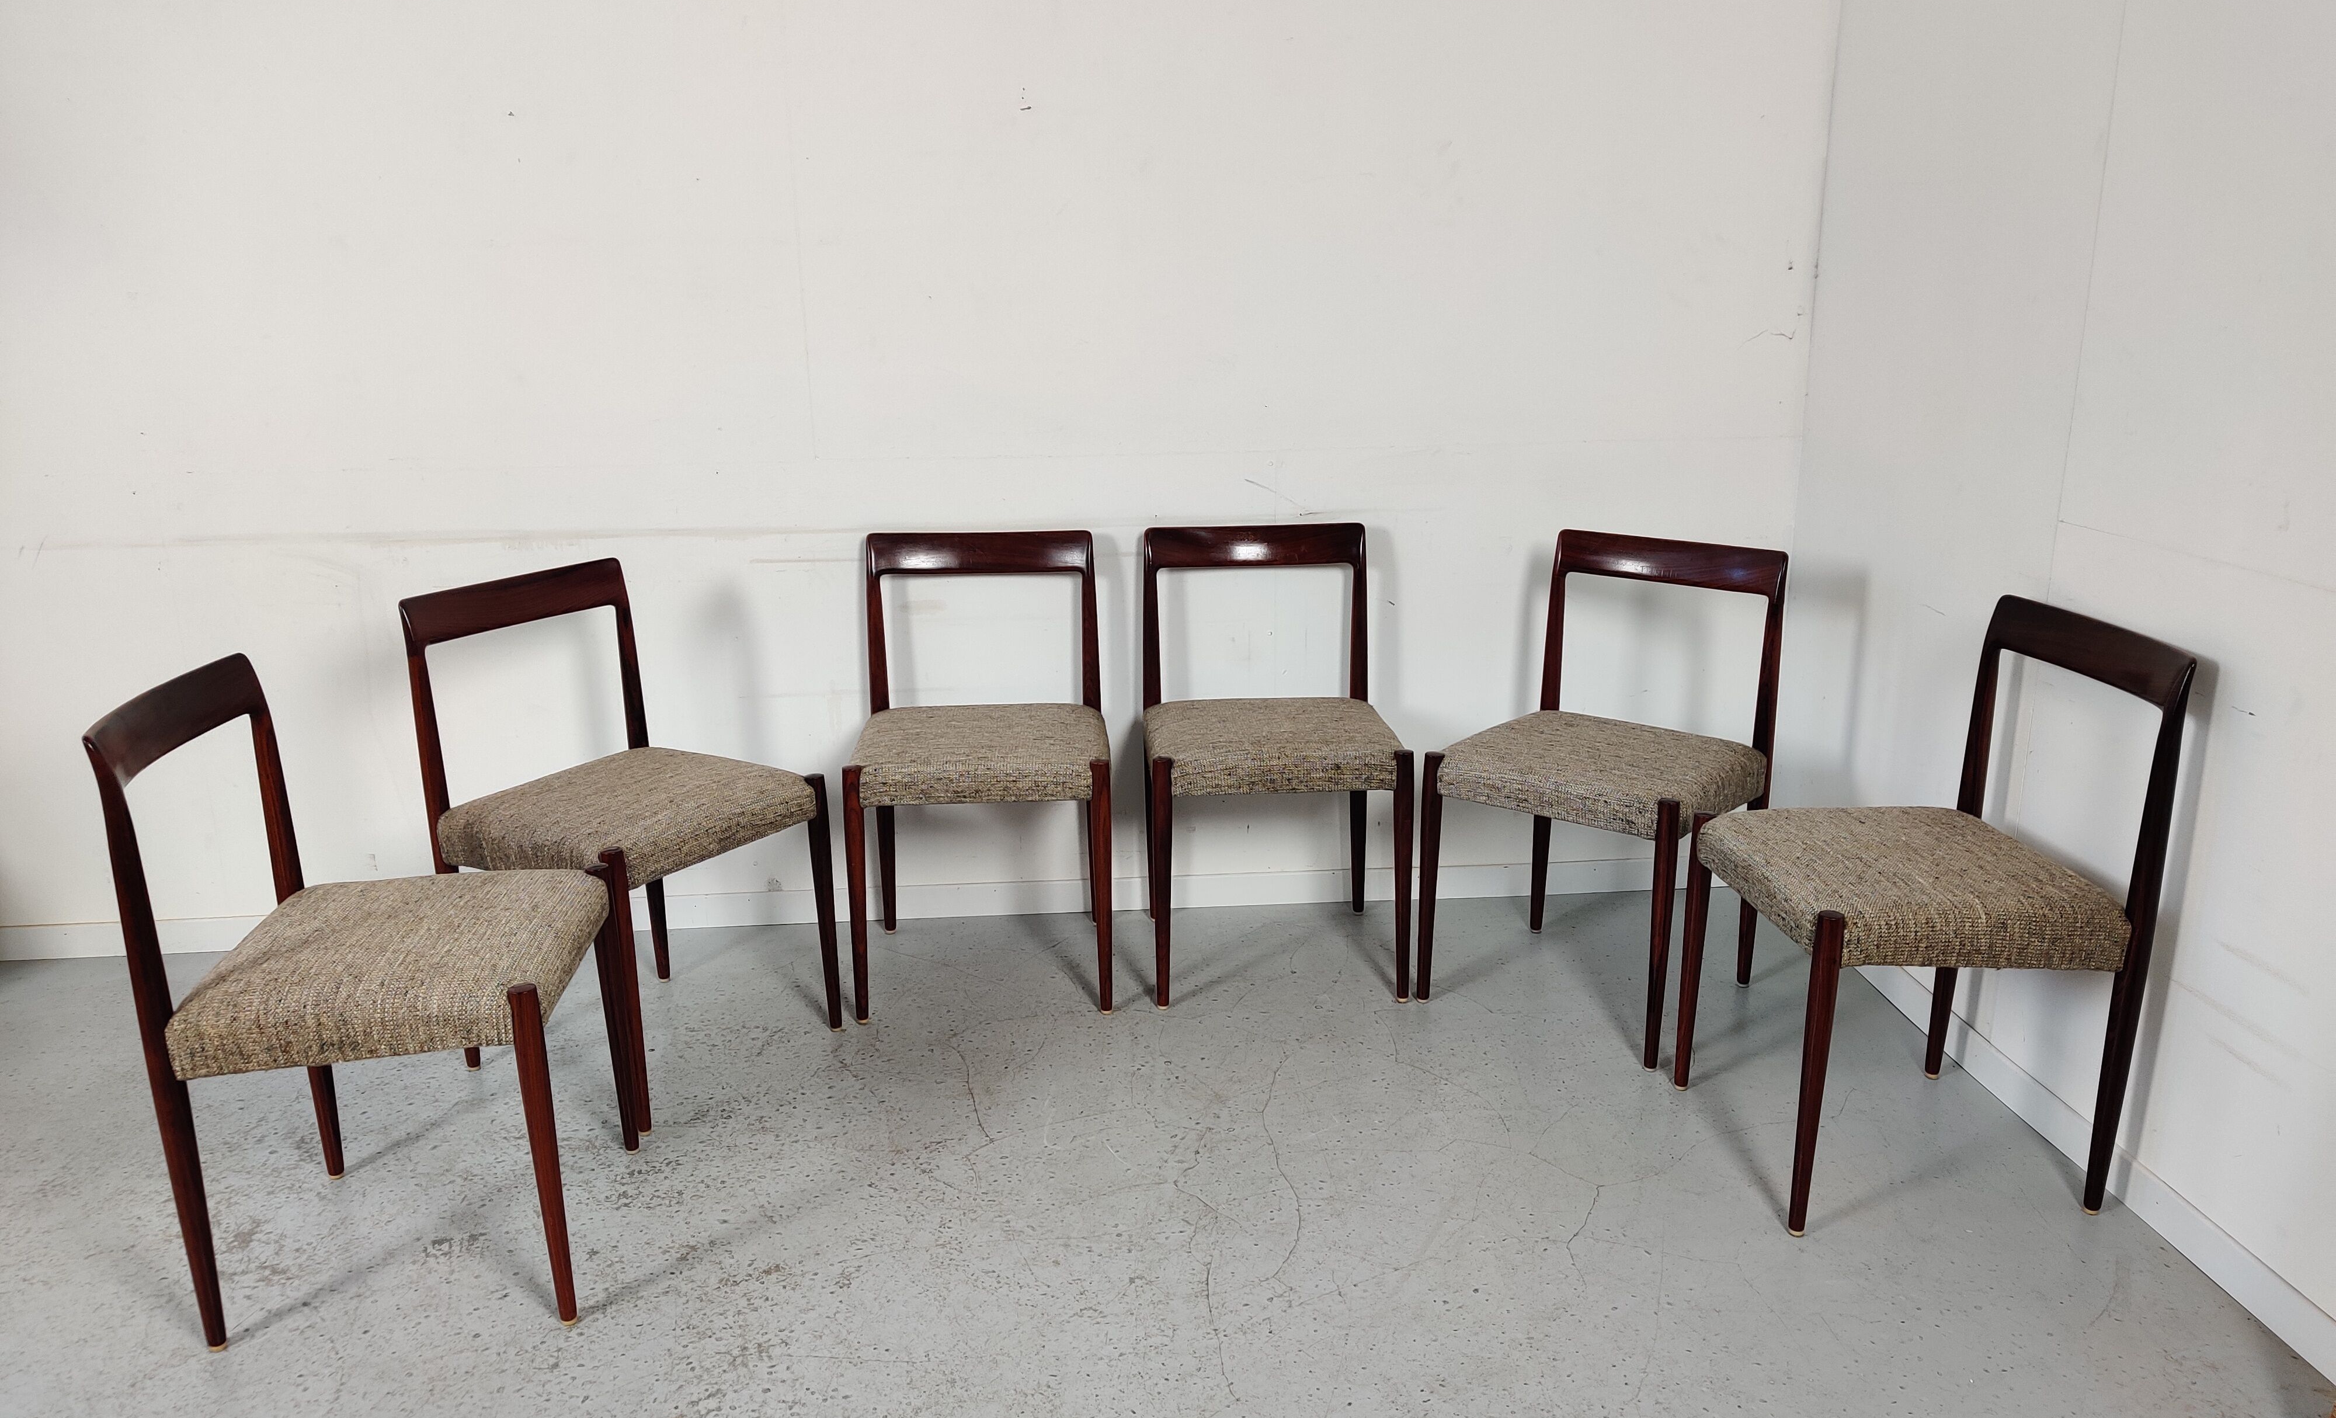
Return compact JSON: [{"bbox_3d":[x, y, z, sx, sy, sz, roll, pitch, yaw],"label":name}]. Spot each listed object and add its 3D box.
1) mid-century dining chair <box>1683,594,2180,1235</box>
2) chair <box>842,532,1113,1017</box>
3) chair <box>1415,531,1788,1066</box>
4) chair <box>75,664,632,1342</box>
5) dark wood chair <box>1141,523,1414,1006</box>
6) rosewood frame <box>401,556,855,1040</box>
[{"bbox_3d":[1.064,0.273,2.611,0.494,0.785,0.462,-2,15,-6],"label":"mid-century dining chair"},{"bbox_3d":[-0.335,0.104,3.323,0.462,0.785,0.494,-1,15,-3],"label":"chair"},{"bbox_3d":[0.761,0.129,3.180,0.462,0.785,0.494,11,18,37],"label":"chair"},{"bbox_3d":[-1.016,0.353,2.393,0.494,0.785,0.462,-2,15,-5],"label":"chair"},{"bbox_3d":[0.188,0.087,3.366,0.462,0.785,0.494,-2,15,-4],"label":"dark wood chair"},{"bbox_3d":[-0.886,0.195,2.996,0.494,0.785,0.462,9,17,32],"label":"rosewood frame"}]

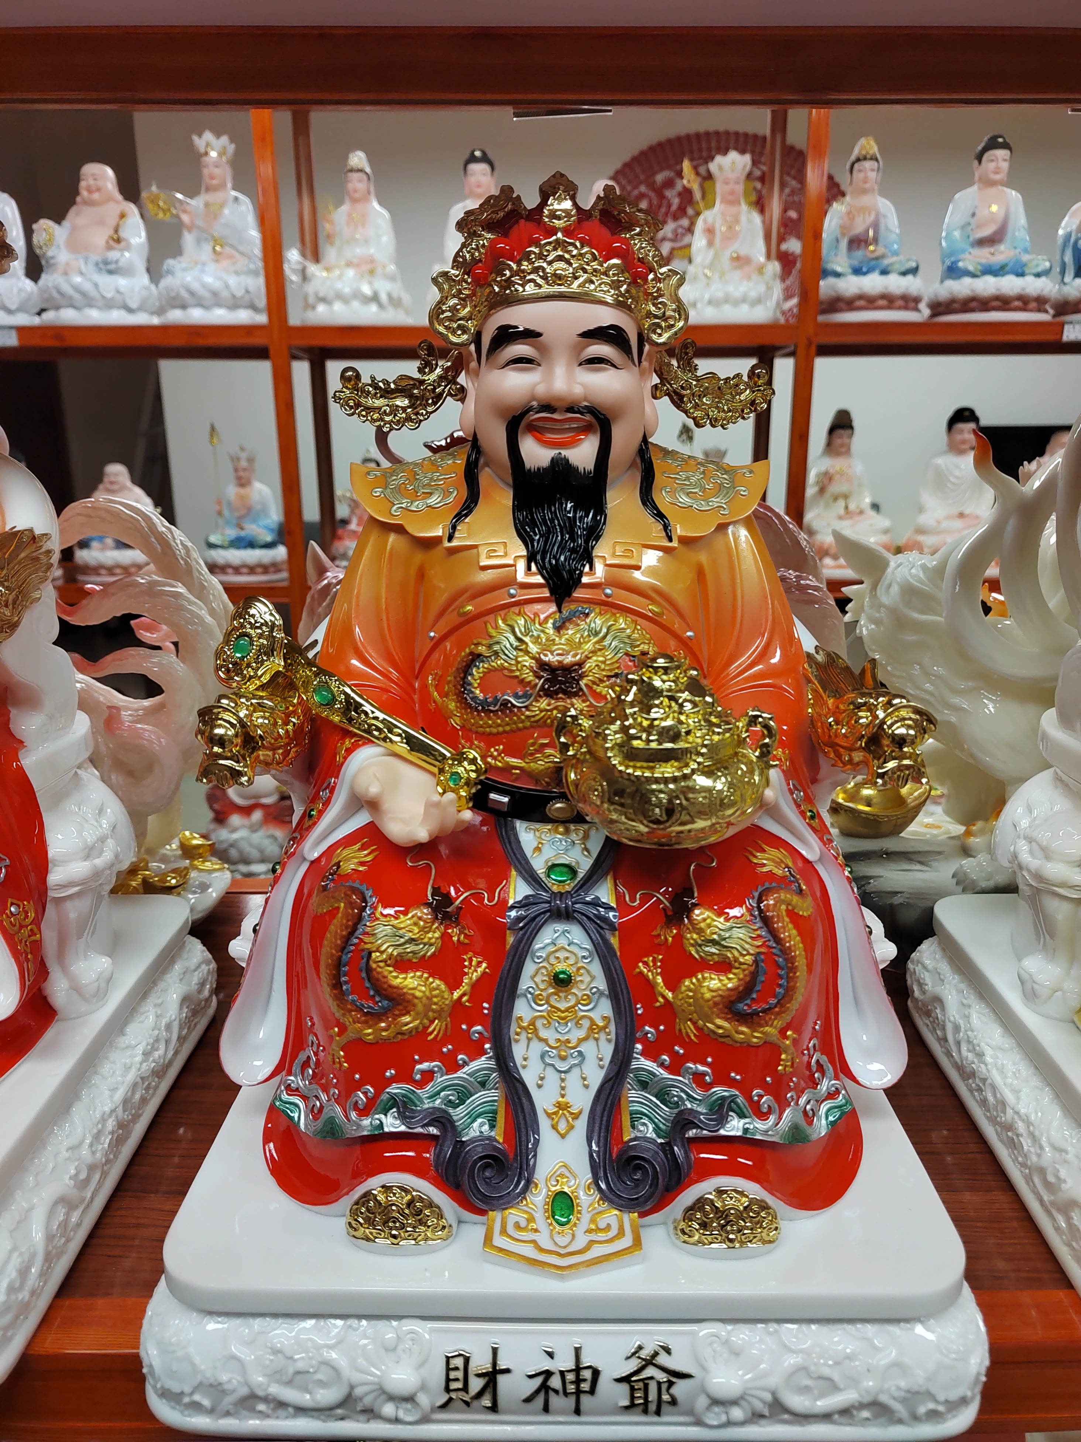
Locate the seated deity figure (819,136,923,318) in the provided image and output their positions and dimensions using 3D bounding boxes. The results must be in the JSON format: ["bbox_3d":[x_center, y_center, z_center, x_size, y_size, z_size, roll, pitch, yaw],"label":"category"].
[{"bbox_3d":[0.540,-0.794,1.572,0.170,0.291,0.165,0,16,0],"label":"seated deity figure"}]

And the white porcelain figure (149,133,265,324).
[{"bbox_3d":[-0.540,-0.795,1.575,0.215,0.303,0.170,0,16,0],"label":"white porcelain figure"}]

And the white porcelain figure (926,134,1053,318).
[{"bbox_3d":[0.737,-0.796,1.571,0.199,0.293,0.180,0,16,0],"label":"white porcelain figure"}]

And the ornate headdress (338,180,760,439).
[{"bbox_3d":[0.007,-0.231,0.540,0.250,0.130,0.135,0,16,0],"label":"ornate headdress"}]

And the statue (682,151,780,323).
[{"bbox_3d":[0.314,-0.784,1.576,0.161,0.272,0.160,0,16,0],"label":"statue"}]

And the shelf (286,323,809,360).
[{"bbox_3d":[0.004,-0.641,1.632,0.793,0.030,0.290,0,16,0],"label":"shelf"}]

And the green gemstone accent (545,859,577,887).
[{"bbox_3d":[0.012,0.084,0.526,0.018,0.013,0.006,0,-11,0],"label":"green gemstone accent"}]

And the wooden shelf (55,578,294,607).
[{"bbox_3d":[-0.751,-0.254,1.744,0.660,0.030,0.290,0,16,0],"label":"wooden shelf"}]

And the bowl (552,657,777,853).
[{"bbox_3d":[0.062,0.016,0.473,0.107,0.091,0.096,0,16,0],"label":"bowl"}]

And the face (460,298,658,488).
[{"bbox_3d":[0.010,-0.176,0.517,0.107,0.102,0.074,0,16,0],"label":"face"}]

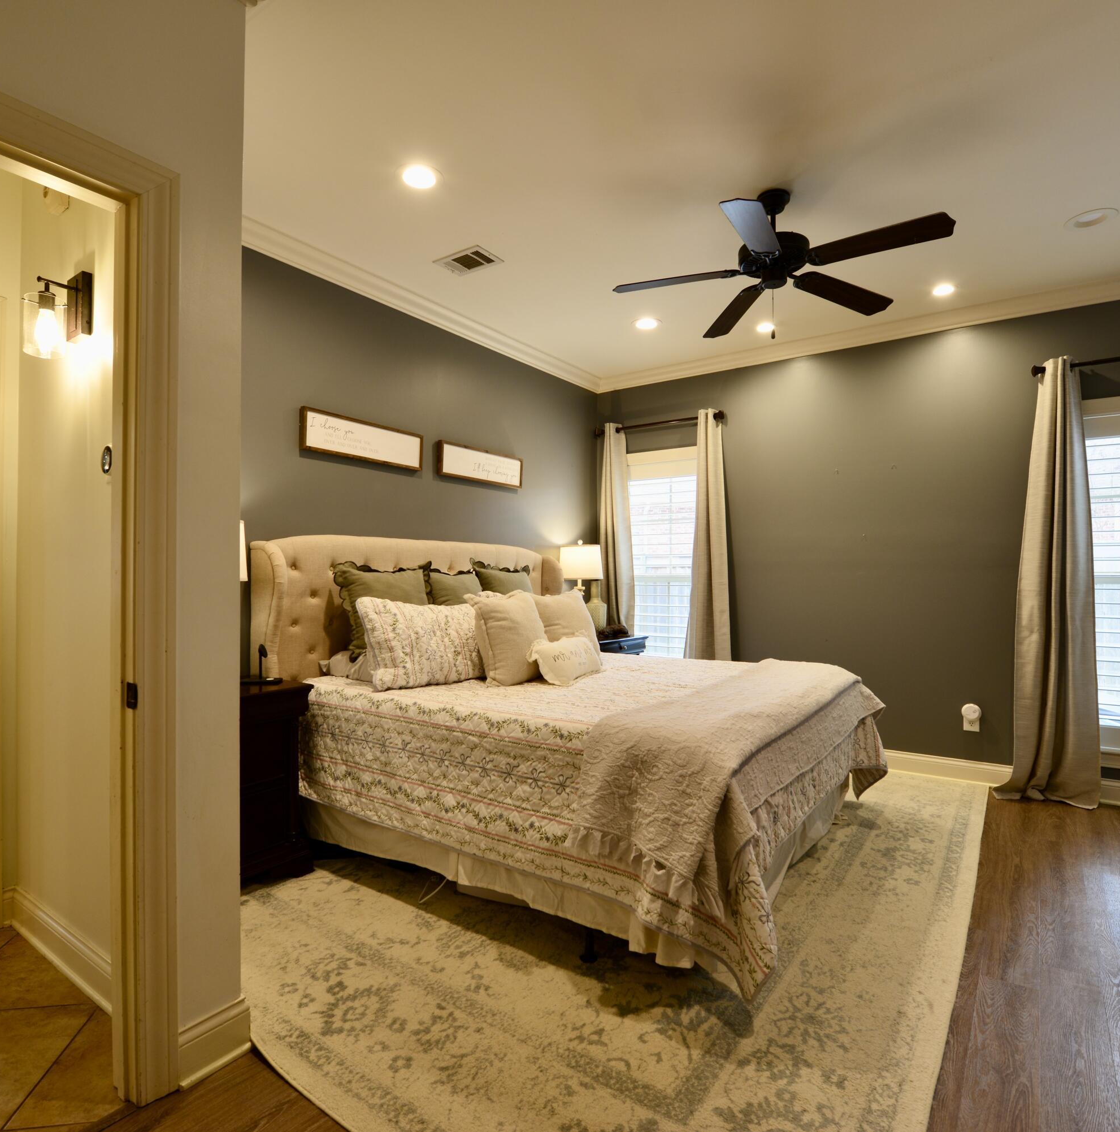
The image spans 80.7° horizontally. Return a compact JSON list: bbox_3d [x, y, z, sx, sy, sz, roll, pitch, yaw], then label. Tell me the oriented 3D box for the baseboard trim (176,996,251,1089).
[{"bbox_3d":[-0.851,1.180,1.633,0.025,0.135,0.168,0,0,35],"label":"baseboard trim"}]

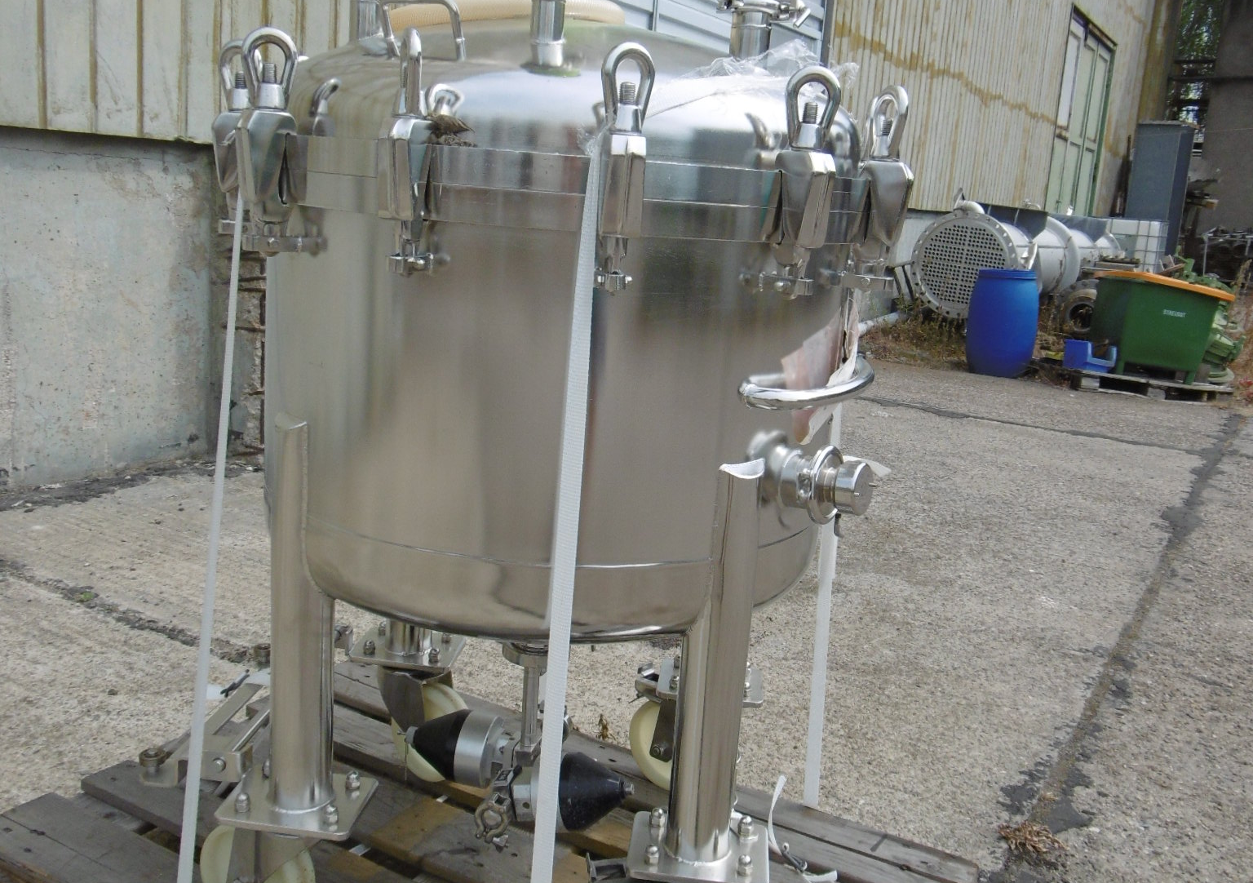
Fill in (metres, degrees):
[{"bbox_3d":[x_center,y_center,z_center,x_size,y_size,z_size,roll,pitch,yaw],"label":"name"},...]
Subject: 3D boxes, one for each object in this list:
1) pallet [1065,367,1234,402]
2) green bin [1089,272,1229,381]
[{"bbox_3d":[4.409,-0.488,9.789,1.160,0.146,0.800,7,11,14],"label":"pallet"},{"bbox_3d":[4.462,-0.989,9.775,0.720,0.830,0.950,6,11,6],"label":"green bin"}]

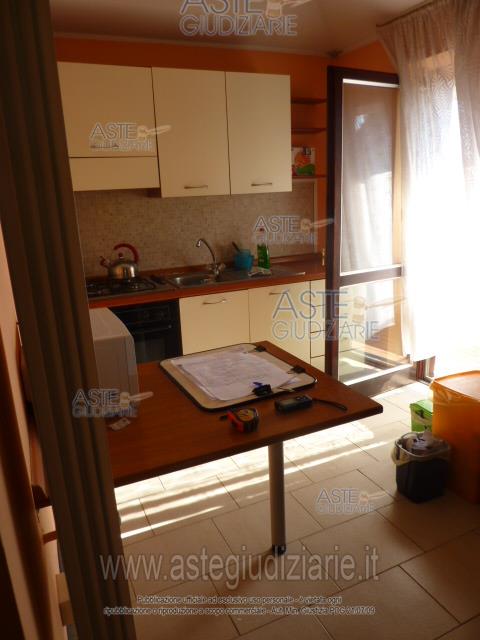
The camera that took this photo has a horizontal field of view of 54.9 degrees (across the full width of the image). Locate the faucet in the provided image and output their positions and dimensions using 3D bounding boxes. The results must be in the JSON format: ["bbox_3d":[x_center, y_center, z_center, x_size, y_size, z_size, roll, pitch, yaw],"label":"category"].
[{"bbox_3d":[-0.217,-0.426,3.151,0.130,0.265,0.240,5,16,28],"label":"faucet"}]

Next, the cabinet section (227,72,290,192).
[{"bbox_3d":[0.063,-1.218,3.120,0.456,0.716,0.350,-9,16,-22],"label":"cabinet section"}]

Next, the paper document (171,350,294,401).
[{"bbox_3d":[-0.032,0.187,1.680,0.315,0.010,0.420,-9,16,-22],"label":"paper document"}]

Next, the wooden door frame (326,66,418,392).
[{"bbox_3d":[0.901,-0.468,3.011,0.845,2.040,0.058,-11,18,-29],"label":"wooden door frame"}]

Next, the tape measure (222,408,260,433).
[{"bbox_3d":[0.005,0.283,1.310,0.085,0.034,0.080,-10,16,-25],"label":"tape measure"}]

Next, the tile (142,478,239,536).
[{"bbox_3d":[-0.240,0.877,2.200,0.404,0.010,0.292,-9,17,-23],"label":"tile"}]

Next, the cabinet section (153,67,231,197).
[{"bbox_3d":[-0.348,-1.153,2.941,0.450,0.712,0.343,-9,17,-22],"label":"cabinet section"}]

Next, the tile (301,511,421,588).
[{"bbox_3d":[0.496,0.929,1.892,0.404,0.010,0.292,-9,17,-23],"label":"tile"}]

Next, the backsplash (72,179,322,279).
[{"bbox_3d":[-0.268,-0.662,3.289,1.920,0.585,0.015,-9,17,-22],"label":"backsplash"}]

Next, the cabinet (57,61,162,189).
[{"bbox_3d":[-0.807,-1.109,2.745,0.550,0.654,0.343,-9,17,-22],"label":"cabinet"}]

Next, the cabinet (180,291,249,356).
[{"bbox_3d":[-0.249,0.139,3.182,0.460,0.750,0.570,-9,16,-22],"label":"cabinet"}]

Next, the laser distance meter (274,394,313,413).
[{"bbox_3d":[0.169,0.264,1.470,0.115,0.026,0.050,-8,16,-20],"label":"laser distance meter"}]

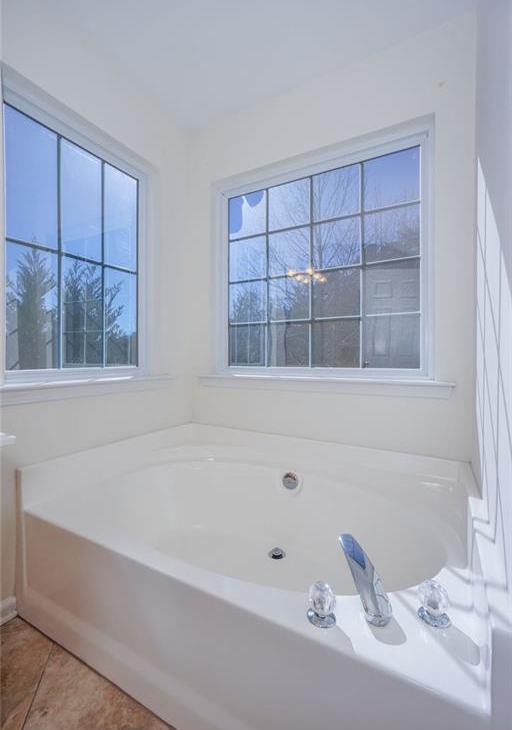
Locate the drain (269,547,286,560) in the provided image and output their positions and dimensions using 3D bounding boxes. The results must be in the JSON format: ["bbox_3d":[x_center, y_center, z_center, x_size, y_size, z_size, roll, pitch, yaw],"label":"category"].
[{"bbox_3d":[0.095,0.840,1.423,0.075,0.025,0.075,0,1,0],"label":"drain"}]

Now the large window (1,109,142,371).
[{"bbox_3d":[-0.827,-0.516,1.552,0.090,1.110,0.700,1,1,29],"label":"large window"}]

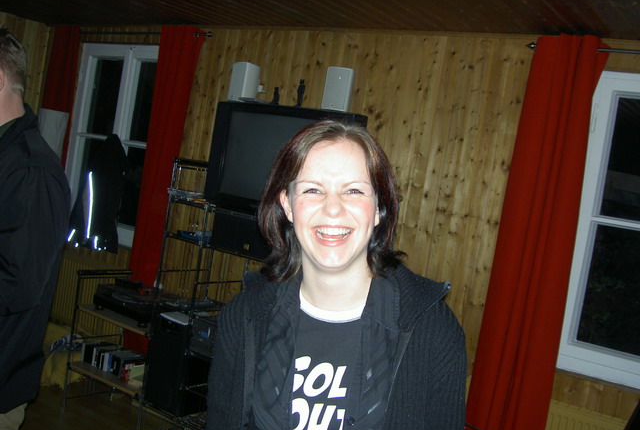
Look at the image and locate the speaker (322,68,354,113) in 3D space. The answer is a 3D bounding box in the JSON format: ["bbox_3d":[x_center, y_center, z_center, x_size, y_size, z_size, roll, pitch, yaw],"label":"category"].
[{"bbox_3d":[0.086,-0.566,3.270,0.106,0.190,0.095,10,4,15],"label":"speaker"}]

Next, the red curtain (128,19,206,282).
[{"bbox_3d":[-1.027,-0.114,4.588,0.300,2.174,0.120,12,4,35],"label":"red curtain"}]

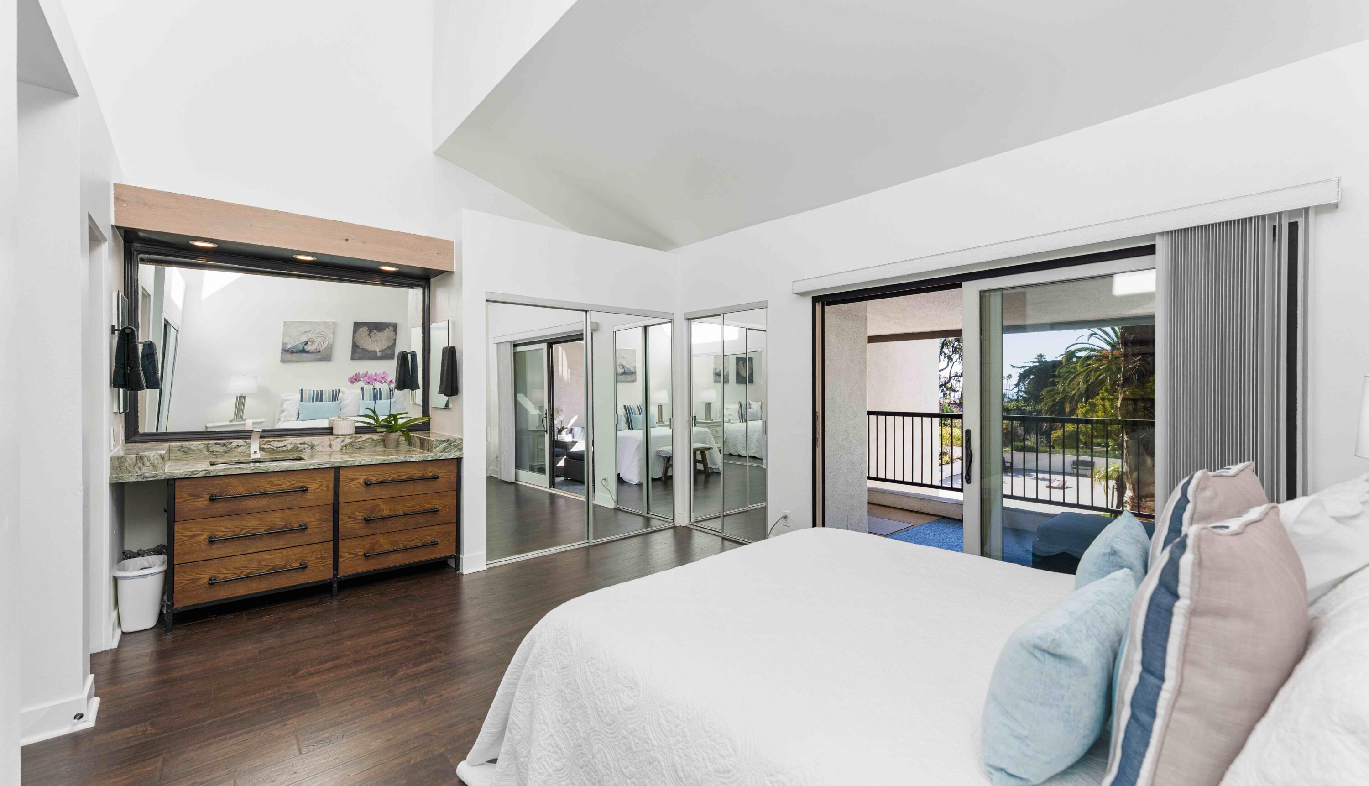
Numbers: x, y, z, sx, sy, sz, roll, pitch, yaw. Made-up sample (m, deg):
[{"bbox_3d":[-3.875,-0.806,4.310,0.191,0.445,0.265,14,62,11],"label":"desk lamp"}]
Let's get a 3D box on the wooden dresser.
[{"bbox_3d":[-2.414,0.892,3.607,1.540,0.840,0.580,0,0,-40],"label":"wooden dresser"}]

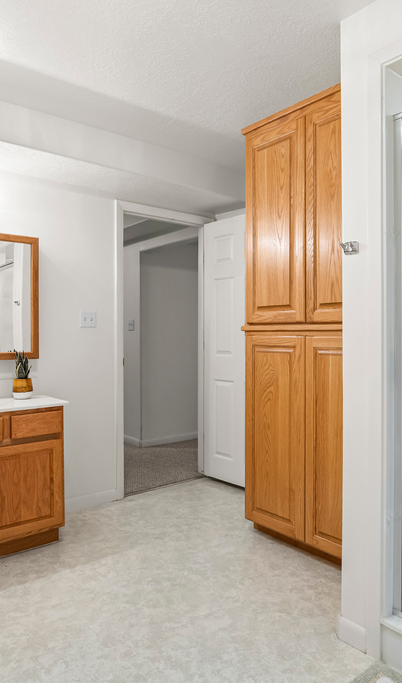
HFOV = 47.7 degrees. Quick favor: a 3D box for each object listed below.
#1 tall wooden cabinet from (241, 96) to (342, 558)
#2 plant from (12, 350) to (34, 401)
[{"bbox_3d":[0.758,-0.053,2.526,0.610,2.371,0.895,0,0,-38],"label":"tall wooden cabinet"},{"bbox_3d":[-1.043,0.194,2.669,0.115,0.277,0.115,0,0,-38],"label":"plant"}]

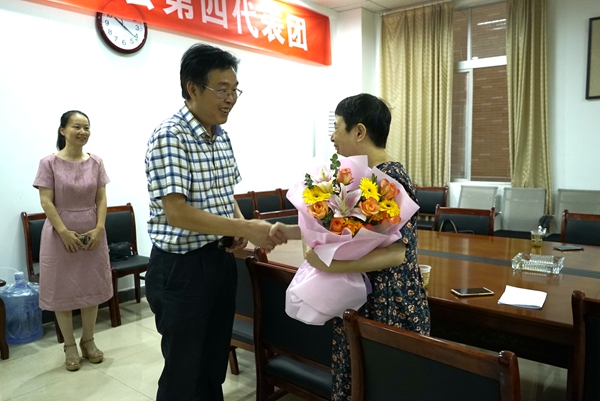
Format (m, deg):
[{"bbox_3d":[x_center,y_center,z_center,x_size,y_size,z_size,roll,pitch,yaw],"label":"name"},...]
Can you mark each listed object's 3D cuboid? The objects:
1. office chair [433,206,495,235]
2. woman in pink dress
[{"bbox_3d":[1.087,0.531,3.366,0.460,0.925,0.550,4,8,39],"label":"office chair"},{"bbox_3d":[-1.437,0.256,3.030,0.480,1.655,0.340,-7,8,-42],"label":"woman in pink dress"}]

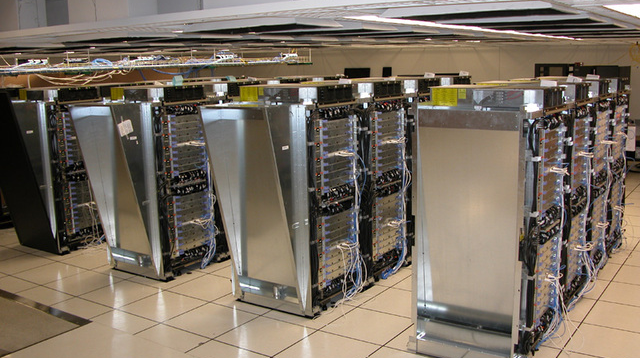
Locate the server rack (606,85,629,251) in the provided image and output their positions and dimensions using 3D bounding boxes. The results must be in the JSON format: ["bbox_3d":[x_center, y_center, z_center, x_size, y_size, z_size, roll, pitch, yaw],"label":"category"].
[{"bbox_3d":[3.006,-0.185,7.441,0.870,1.960,0.960,5,12,34],"label":"server rack"}]

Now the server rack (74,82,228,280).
[{"bbox_3d":[-1.807,0.020,6.926,0.880,1.960,1.350,5,12,34],"label":"server rack"}]

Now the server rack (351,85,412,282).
[{"bbox_3d":[0.359,-0.013,6.798,0.880,1.960,0.920,5,12,34],"label":"server rack"}]

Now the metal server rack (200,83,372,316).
[{"bbox_3d":[-0.283,0.159,5.884,0.880,1.960,1.370,5,12,34],"label":"metal server rack"}]

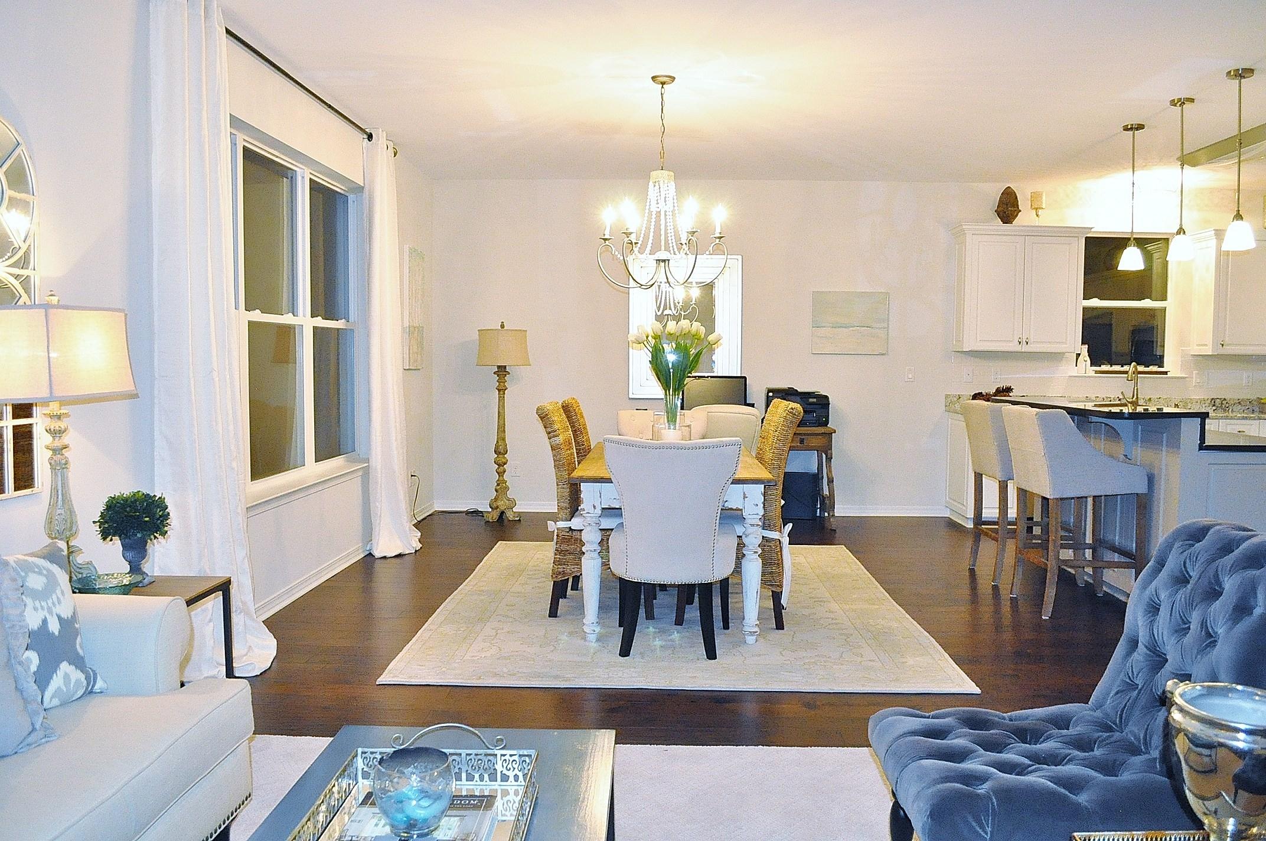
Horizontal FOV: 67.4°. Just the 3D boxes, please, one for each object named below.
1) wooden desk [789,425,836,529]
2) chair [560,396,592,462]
[{"bbox_3d":[1.280,0.431,7.521,0.550,0.765,0.570,0,4,2],"label":"wooden desk"},{"bbox_3d":[-0.094,0.411,5.483,0.610,1.070,0.460,0,4,2],"label":"chair"}]

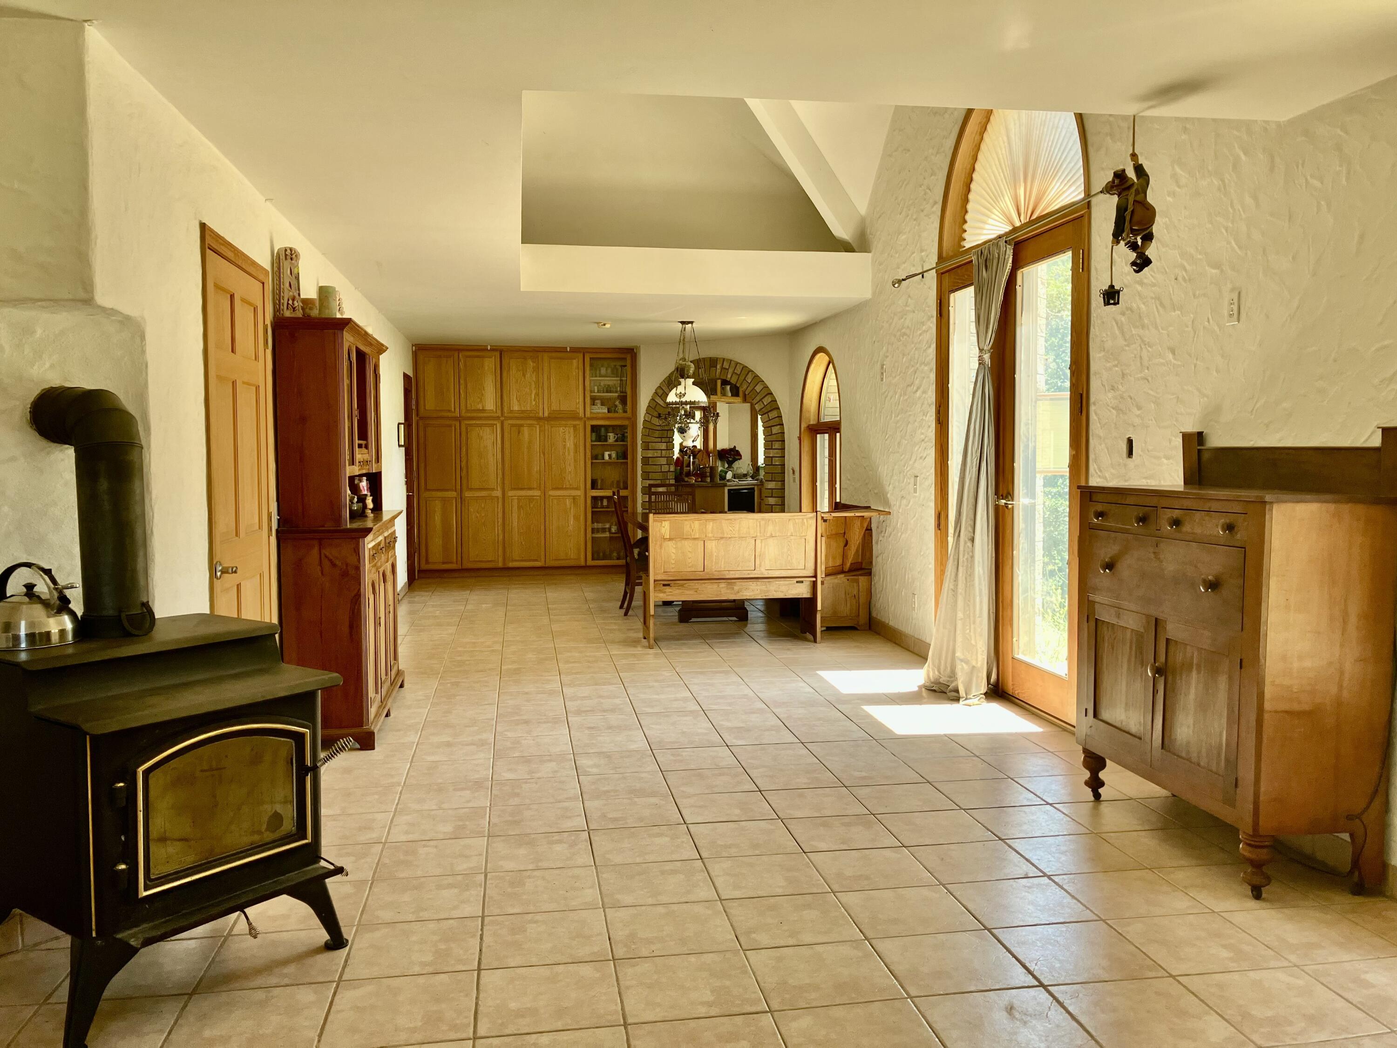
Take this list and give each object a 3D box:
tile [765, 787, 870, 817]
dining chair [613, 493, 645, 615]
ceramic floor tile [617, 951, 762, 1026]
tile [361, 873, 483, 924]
[{"bbox_3d":[0.430,1.034,4.169,0.332,0.014,0.324,-1,4,-9],"label":"tile"},{"bbox_3d":[-0.407,0.214,9.094,0.550,0.980,0.460,-1,4,-9],"label":"dining chair"},{"bbox_3d":[-0.025,1.142,2.786,0.332,0.011,0.326,-1,4,-9],"label":"ceramic floor tile"},{"bbox_3d":[-0.797,1.099,3.302,0.332,0.014,0.324,-1,4,-9],"label":"tile"}]

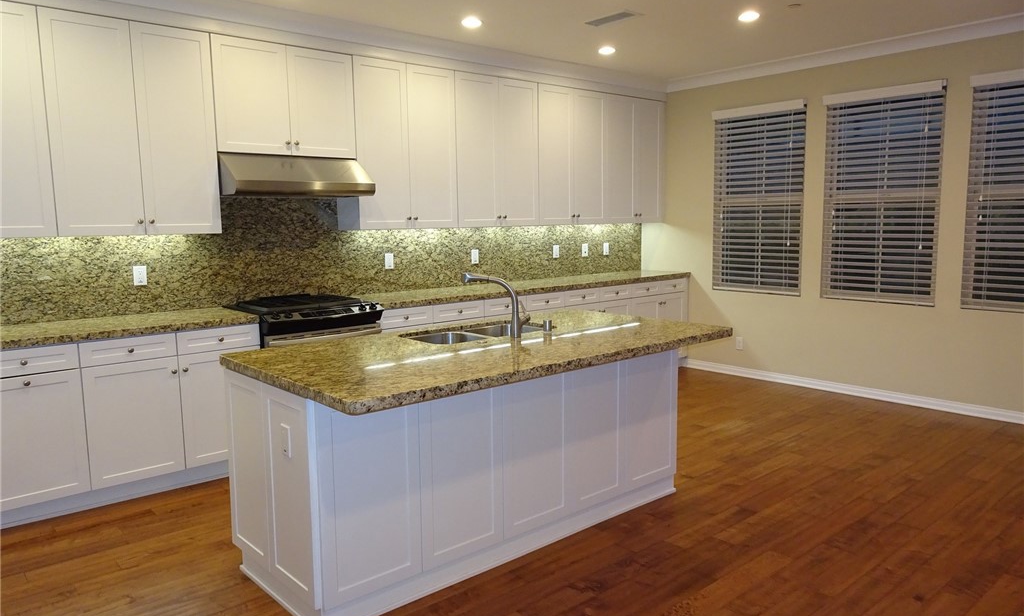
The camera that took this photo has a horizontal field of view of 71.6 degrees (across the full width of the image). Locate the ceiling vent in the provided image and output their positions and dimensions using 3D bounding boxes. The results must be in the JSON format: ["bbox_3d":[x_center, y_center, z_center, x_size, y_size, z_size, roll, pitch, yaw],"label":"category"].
[{"bbox_3d":[0.648,-1.859,4.598,0.193,0.025,0.390,-7,9,-40],"label":"ceiling vent"}]

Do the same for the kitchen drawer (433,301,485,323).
[{"bbox_3d":[-0.518,0.003,5.216,0.453,0.127,0.453,-7,9,-40],"label":"kitchen drawer"}]

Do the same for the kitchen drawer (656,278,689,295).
[{"bbox_3d":[1.370,-0.220,6.824,0.388,0.126,0.445,-7,9,-40],"label":"kitchen drawer"}]

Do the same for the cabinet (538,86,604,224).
[{"bbox_3d":[0.427,-1.295,6.190,0.819,1.142,0.320,-7,9,-40],"label":"cabinet"}]

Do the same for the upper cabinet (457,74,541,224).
[{"bbox_3d":[-0.197,-1.220,5.654,0.834,1.142,0.320,-7,9,-40],"label":"upper cabinet"}]

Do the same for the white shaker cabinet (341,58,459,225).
[{"bbox_3d":[-0.826,-1.144,5.113,0.830,1.142,0.320,-7,9,-40],"label":"white shaker cabinet"}]

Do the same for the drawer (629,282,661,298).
[{"bbox_3d":[1.070,-0.184,6.566,0.407,0.126,0.445,-7,9,-40],"label":"drawer"}]

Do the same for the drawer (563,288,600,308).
[{"bbox_3d":[0.440,-0.111,6.038,0.419,0.127,0.453,-7,9,-40],"label":"drawer"}]

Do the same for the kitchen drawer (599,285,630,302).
[{"bbox_3d":[0.759,-0.149,6.311,0.414,0.127,0.453,-7,9,-40],"label":"kitchen drawer"}]

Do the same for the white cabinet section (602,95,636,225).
[{"bbox_3d":[0.906,-1.353,6.585,0.411,1.143,0.313,-7,9,-40],"label":"white cabinet section"}]

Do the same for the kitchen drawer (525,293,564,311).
[{"bbox_3d":[0.123,-0.073,5.766,0.411,0.127,0.453,-7,9,-40],"label":"kitchen drawer"}]

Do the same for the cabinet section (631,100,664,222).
[{"bbox_3d":[1.216,-1.391,6.849,0.406,1.143,0.313,-7,9,-40],"label":"cabinet section"}]

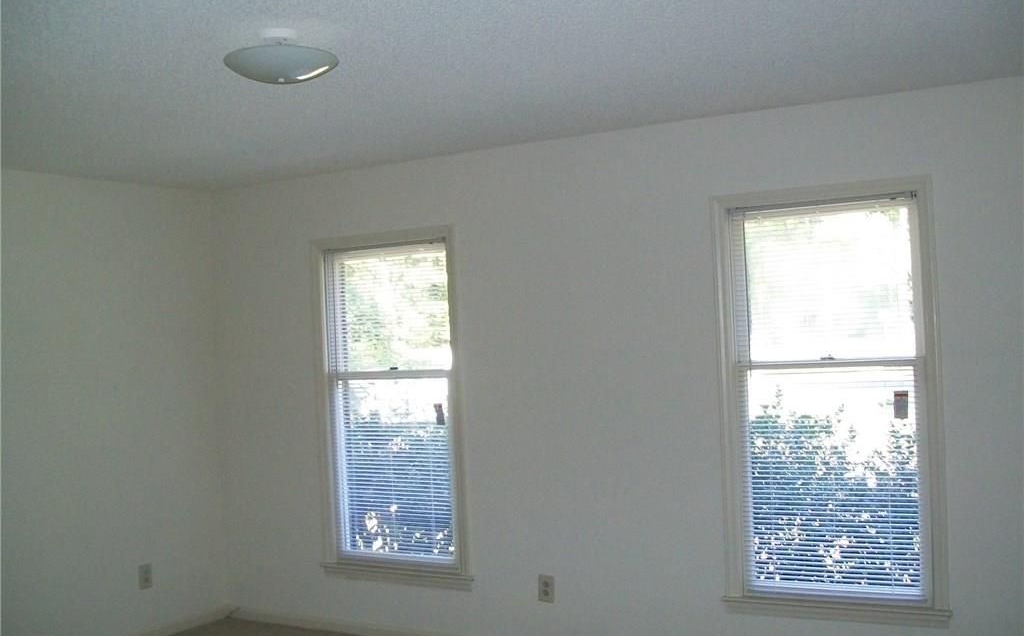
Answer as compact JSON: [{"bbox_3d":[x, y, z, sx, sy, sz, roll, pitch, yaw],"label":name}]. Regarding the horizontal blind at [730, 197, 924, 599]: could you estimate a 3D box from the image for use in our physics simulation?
[{"bbox_3d":[1.285,0.329,4.331,0.770,1.635,0.040,-3,-1,30],"label":"horizontal blind"}]

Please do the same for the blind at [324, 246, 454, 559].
[{"bbox_3d":[-0.630,0.430,5.447,0.760,1.630,0.040,-3,-1,30],"label":"blind"}]

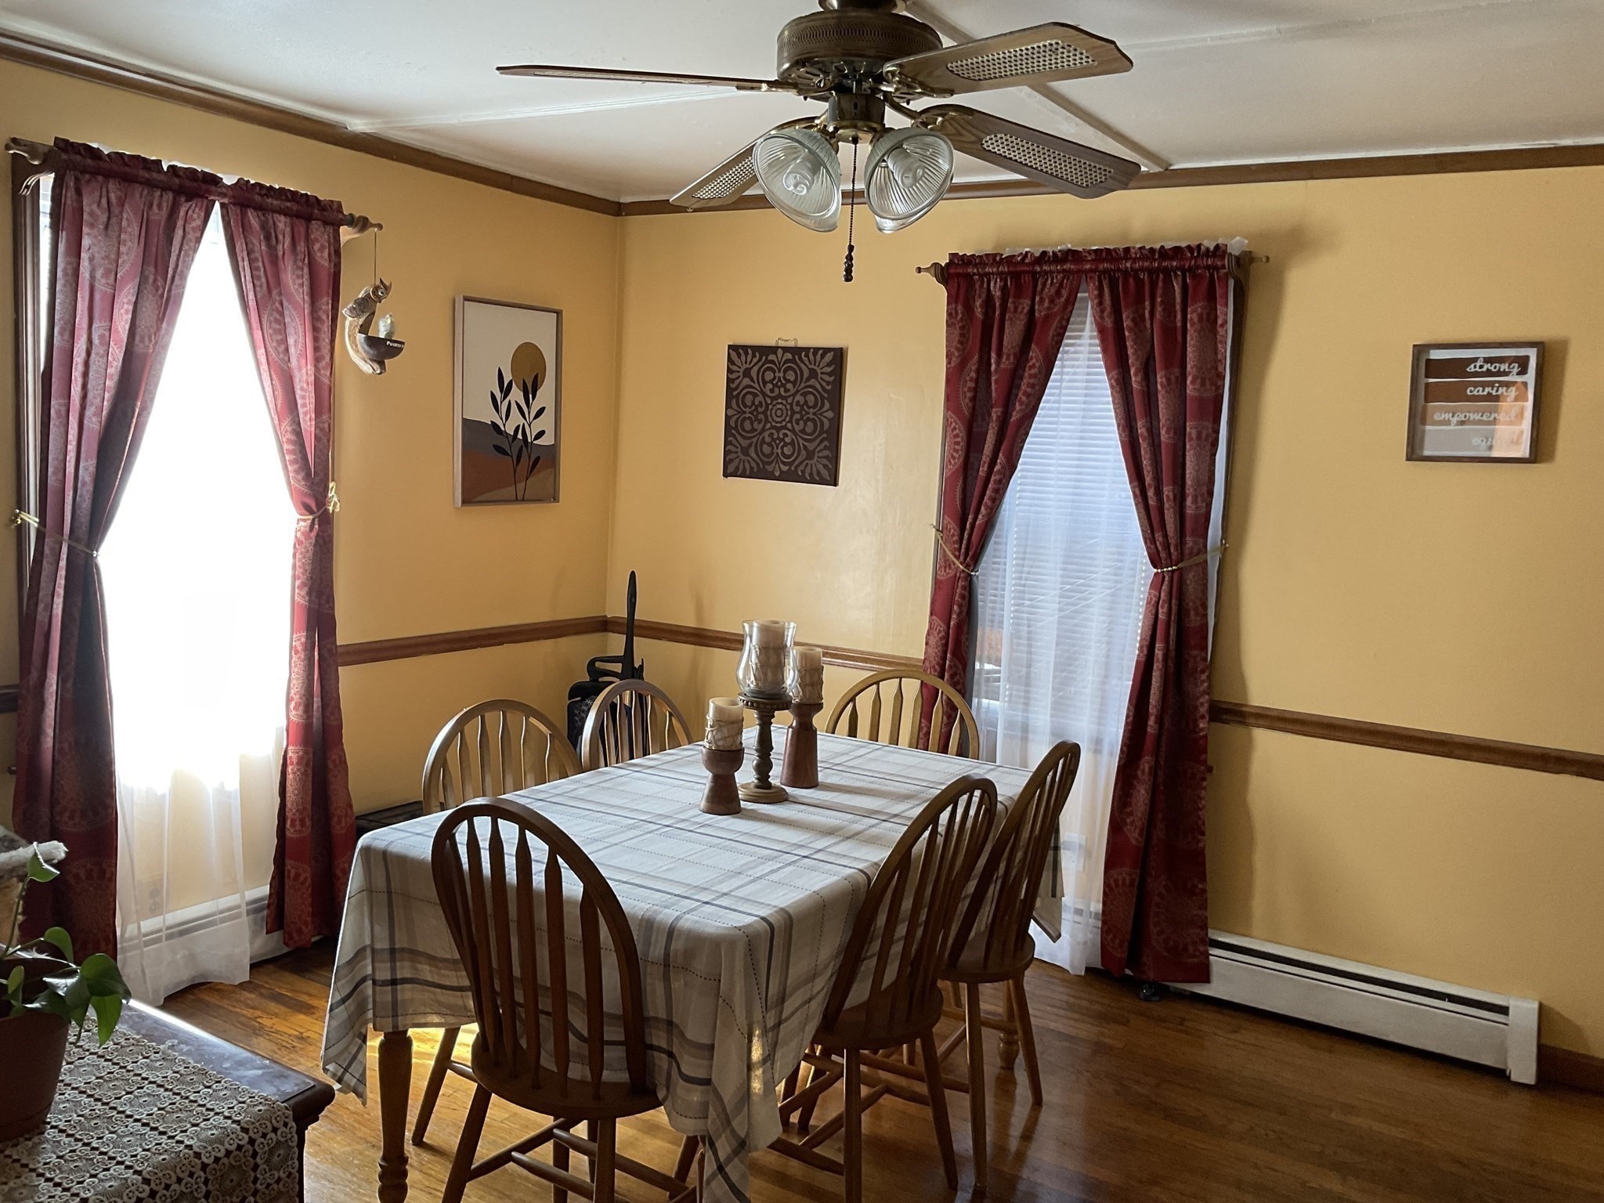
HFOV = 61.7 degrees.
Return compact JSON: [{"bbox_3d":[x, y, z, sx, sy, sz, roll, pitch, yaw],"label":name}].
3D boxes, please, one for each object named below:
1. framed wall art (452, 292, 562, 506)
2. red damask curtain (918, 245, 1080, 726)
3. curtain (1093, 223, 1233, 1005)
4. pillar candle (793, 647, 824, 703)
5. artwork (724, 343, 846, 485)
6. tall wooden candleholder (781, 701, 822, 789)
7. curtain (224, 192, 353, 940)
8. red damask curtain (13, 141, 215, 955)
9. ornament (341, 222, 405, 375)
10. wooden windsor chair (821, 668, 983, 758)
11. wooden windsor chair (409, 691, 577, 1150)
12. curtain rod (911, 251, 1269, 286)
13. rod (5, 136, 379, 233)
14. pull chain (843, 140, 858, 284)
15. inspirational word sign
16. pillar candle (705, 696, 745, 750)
[{"bbox_3d":[-0.980,-0.659,4.518,0.035,0.668,0.452,7,8,33],"label":"framed wall art"},{"bbox_3d":[0.574,0.007,4.155,0.460,2.130,0.150,7,8,30],"label":"red damask curtain"},{"bbox_3d":[1.013,0.057,3.901,0.530,2.130,0.150,7,8,30],"label":"curtain"},{"bbox_3d":[0.018,0.180,3.266,0.072,0.133,0.072,3,7,0],"label":"pillar candle"},{"bbox_3d":[-0.063,-0.647,4.657,0.467,0.463,0.030,7,8,31],"label":"artwork"},{"bbox_3d":[0.002,0.352,3.285,0.092,0.205,0.092,3,7,0],"label":"tall wooden candleholder"},{"bbox_3d":[-1.428,-0.051,3.783,0.150,2.150,0.460,7,8,33],"label":"curtain"},{"bbox_3d":[-1.707,-0.042,3.380,0.155,2.100,0.530,7,8,31],"label":"red damask curtain"},{"bbox_3d":[-1.264,-0.892,3.962,0.180,0.445,0.110,2,7,-9],"label":"ornament"},{"bbox_3d":[0.164,0.689,3.658,0.470,0.960,0.520,7,8,30],"label":"wooden windsor chair"},{"bbox_3d":[-0.529,0.728,3.022,0.520,0.960,0.470,7,8,30],"label":"wooden windsor chair"},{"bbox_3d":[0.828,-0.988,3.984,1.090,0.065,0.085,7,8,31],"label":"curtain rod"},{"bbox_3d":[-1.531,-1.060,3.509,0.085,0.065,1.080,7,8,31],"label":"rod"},{"bbox_3d":[0.090,-0.703,2.428,0.018,0.256,0.018,3,7,0],"label":"pull chain"},{"bbox_3d":[1.761,-0.518,3.520,0.302,0.302,0.030,7,8,30],"label":"inspirational word sign"},{"bbox_3d":[-0.166,0.267,2.970,0.080,0.105,0.080,3,7,0],"label":"pillar candle"}]

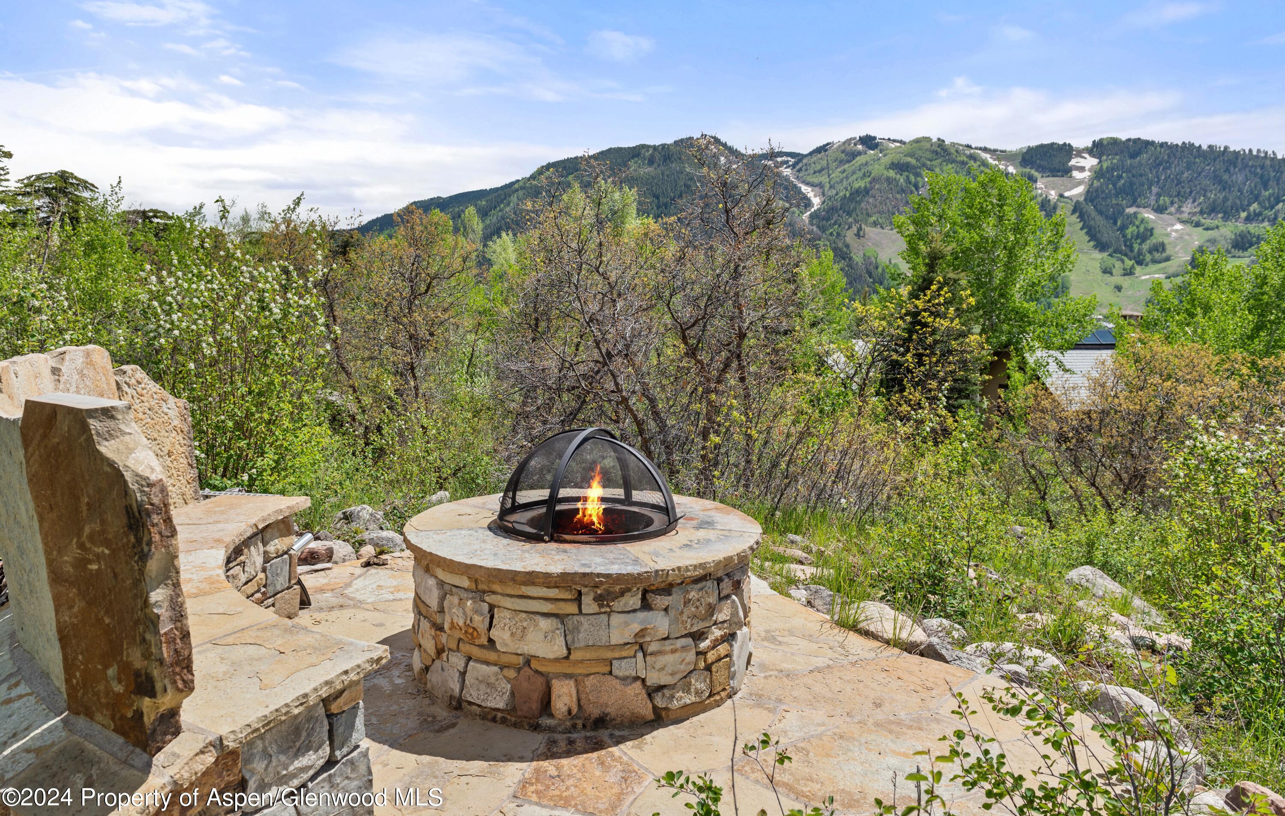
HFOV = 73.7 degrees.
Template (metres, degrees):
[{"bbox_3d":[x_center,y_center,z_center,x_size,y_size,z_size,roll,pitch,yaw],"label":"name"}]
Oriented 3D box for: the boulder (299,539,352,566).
[{"bbox_3d":[-1.855,0.840,5.090,0.340,0.160,0.250,1,6,0],"label":"boulder"}]

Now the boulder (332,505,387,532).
[{"bbox_3d":[-1.963,0.755,5.936,0.390,0.200,0.300,1,6,0],"label":"boulder"}]

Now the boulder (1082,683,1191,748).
[{"bbox_3d":[1.814,1.122,3.090,0.260,0.180,0.420,-4,8,-44],"label":"boulder"}]

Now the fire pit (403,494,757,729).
[{"bbox_3d":[-0.246,0.787,3.728,1.500,0.587,1.500,1,6,0],"label":"fire pit"}]

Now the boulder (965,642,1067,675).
[{"bbox_3d":[1.655,1.091,3.780,0.430,0.120,0.260,4,6,23],"label":"boulder"}]

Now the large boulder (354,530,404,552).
[{"bbox_3d":[-1.640,0.826,5.390,0.330,0.140,0.250,1,6,0],"label":"large boulder"}]

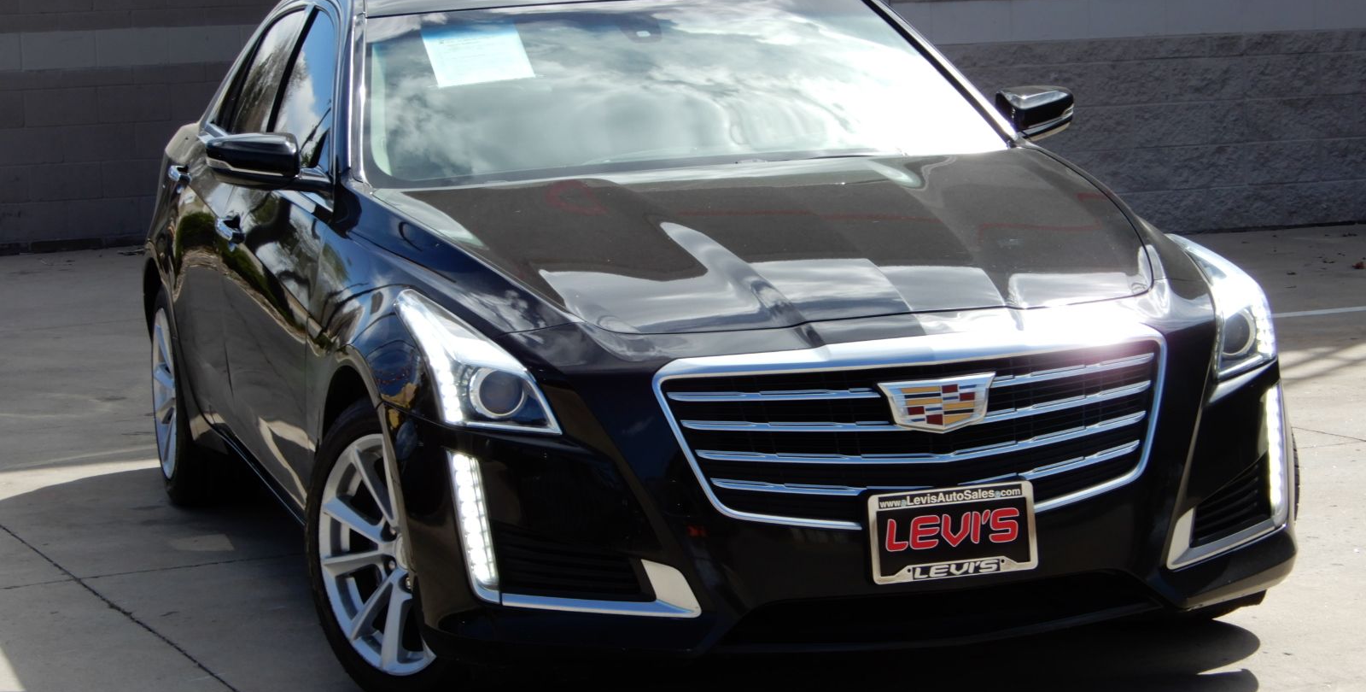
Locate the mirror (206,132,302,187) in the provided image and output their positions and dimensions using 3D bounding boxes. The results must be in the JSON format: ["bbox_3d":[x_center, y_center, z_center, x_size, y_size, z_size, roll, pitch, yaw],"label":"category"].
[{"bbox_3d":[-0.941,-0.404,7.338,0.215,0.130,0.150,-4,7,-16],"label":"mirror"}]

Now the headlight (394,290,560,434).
[{"bbox_3d":[-0.389,0.029,6.226,0.200,0.250,0.550,-4,7,-16],"label":"headlight"}]

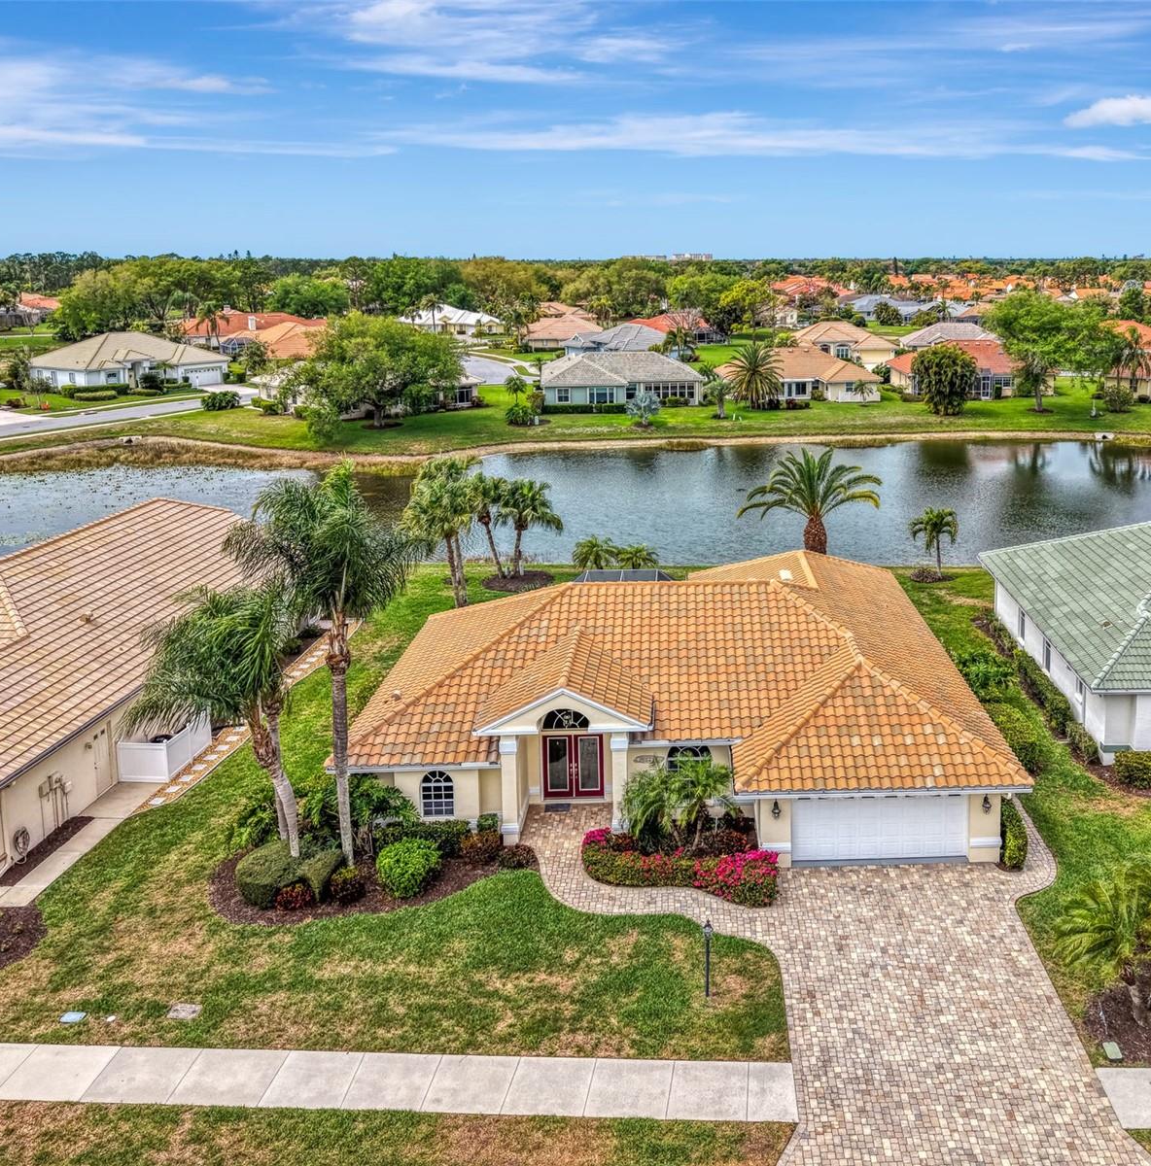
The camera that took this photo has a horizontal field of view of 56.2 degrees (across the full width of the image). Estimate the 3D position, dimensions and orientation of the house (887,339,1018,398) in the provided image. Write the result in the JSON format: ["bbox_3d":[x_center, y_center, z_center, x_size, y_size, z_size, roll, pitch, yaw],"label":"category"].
[{"bbox_3d":[50.300,-26.984,135.268,17.500,6.000,15.500,1,17,2],"label":"house"}]

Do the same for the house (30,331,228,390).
[{"bbox_3d":[-57.000,-27.860,136.267,16.500,6.300,20.500,12,20,34],"label":"house"}]

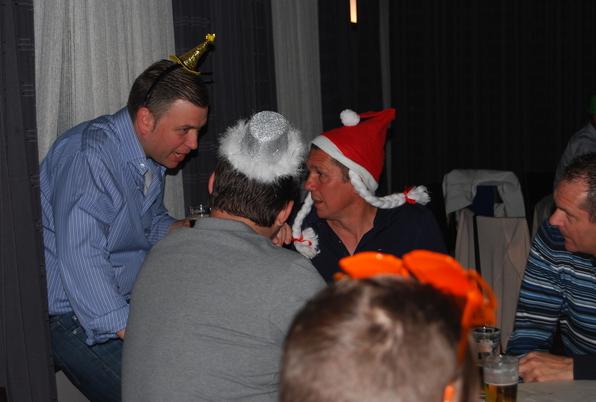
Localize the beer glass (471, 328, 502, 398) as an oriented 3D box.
[{"bbox_3d":[0.431,0.370,2.963,0.061,0.154,0.061,-2,8,0],"label":"beer glass"}]

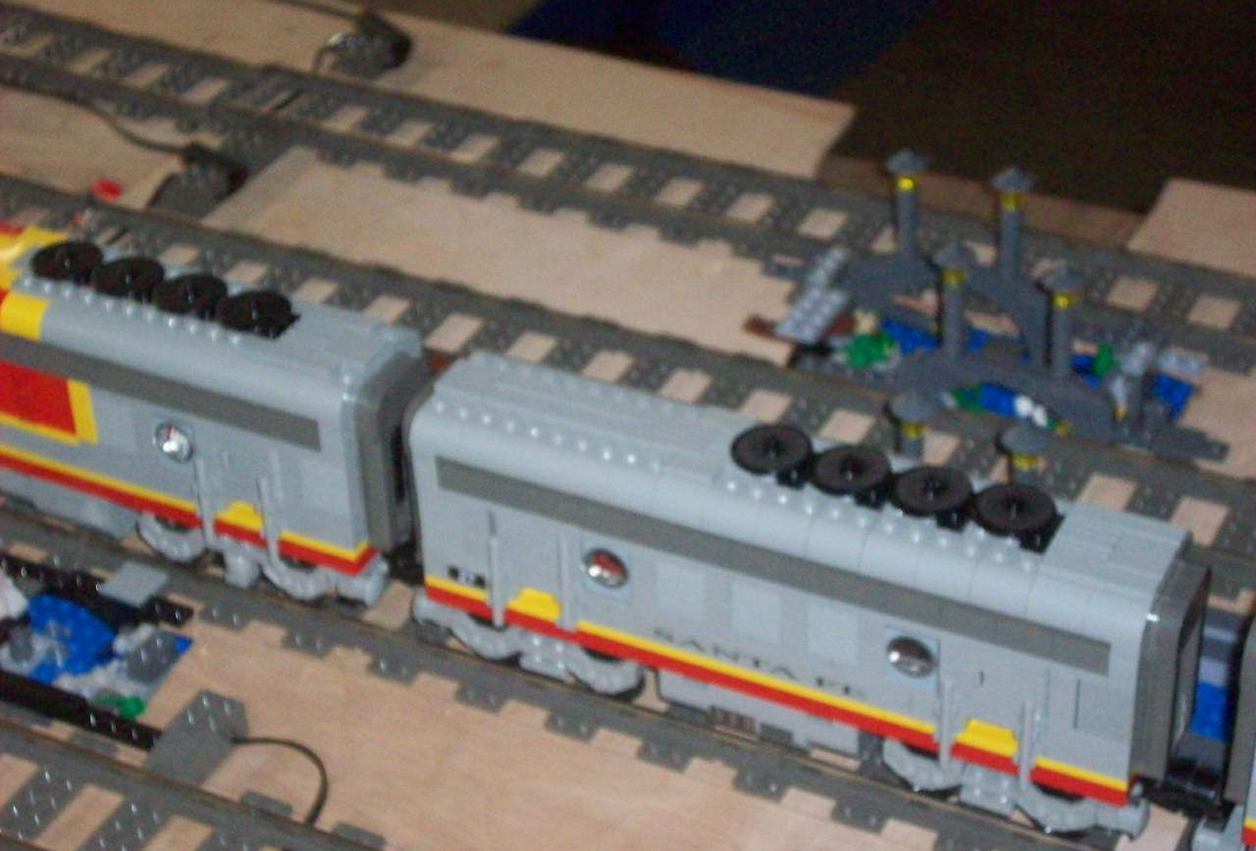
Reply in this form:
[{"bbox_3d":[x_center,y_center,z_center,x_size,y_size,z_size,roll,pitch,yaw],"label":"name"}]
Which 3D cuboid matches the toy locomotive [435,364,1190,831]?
[{"bbox_3d":[0.051,0.048,0.823,0.241,0.104,0.052,15,41,22],"label":"toy locomotive"}]

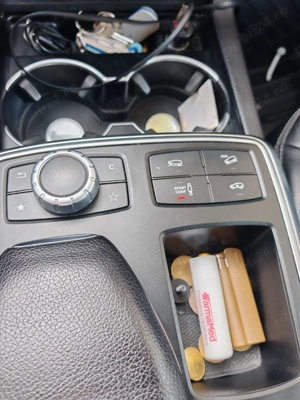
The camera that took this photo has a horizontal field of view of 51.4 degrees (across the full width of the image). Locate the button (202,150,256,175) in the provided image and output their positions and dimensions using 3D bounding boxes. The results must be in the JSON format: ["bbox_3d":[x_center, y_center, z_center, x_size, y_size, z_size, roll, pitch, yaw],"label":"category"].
[{"bbox_3d":[0.064,-0.030,0.256,0.042,0.005,0.022,-4,66,-11],"label":"button"}]

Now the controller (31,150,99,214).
[{"bbox_3d":[-0.060,-0.014,0.217,0.045,0.017,0.045,-4,66,-11],"label":"controller"}]

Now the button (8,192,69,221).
[{"bbox_3d":[-0.077,0.004,0.216,0.041,0.005,0.020,-4,66,-11],"label":"button"}]

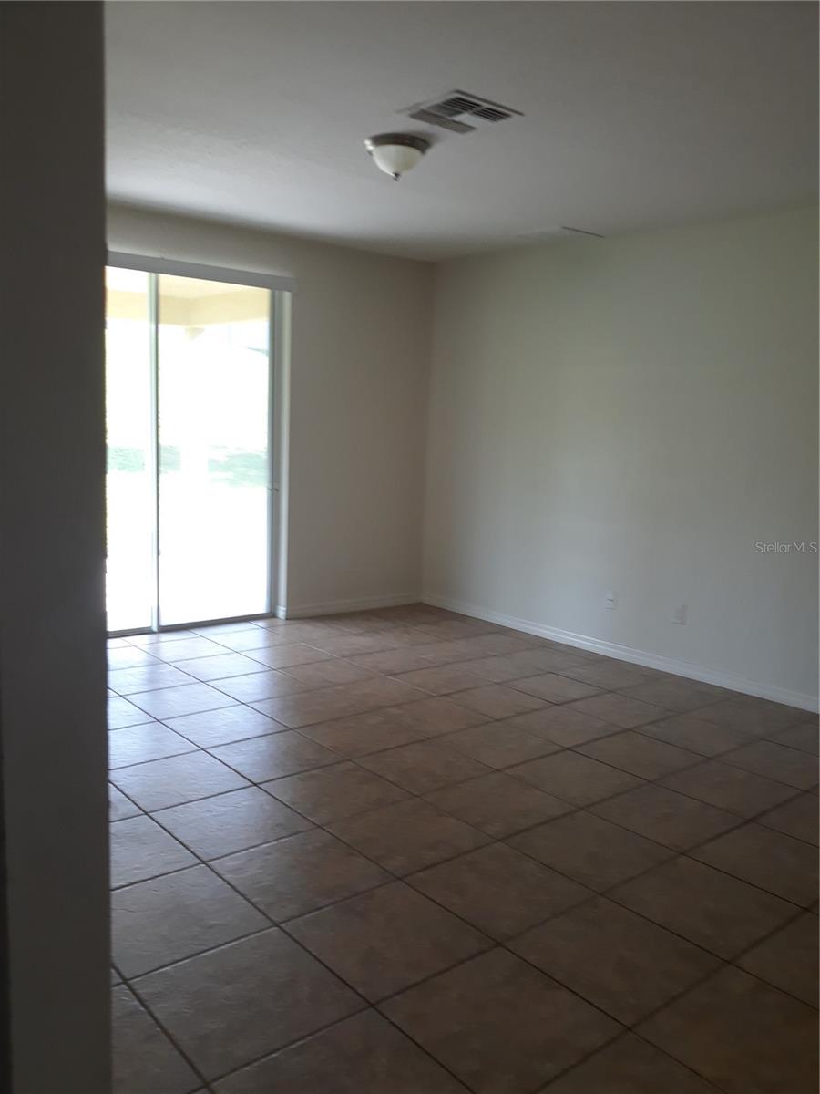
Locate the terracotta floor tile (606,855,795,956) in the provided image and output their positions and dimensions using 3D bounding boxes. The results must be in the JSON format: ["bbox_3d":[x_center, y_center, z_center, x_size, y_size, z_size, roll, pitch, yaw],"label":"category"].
[{"bbox_3d":[0.935,1.139,2.821,0.454,0.012,0.452,-4,10,-40],"label":"terracotta floor tile"}]

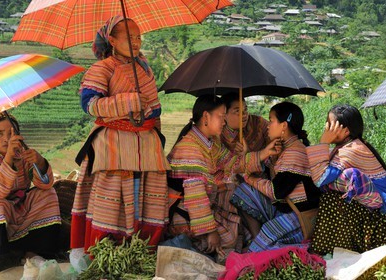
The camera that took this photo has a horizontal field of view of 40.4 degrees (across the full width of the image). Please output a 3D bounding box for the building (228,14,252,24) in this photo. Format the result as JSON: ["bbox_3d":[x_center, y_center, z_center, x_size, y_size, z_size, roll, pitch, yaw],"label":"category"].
[{"bbox_3d":[23.029,-59.676,260.000,11.000,5.000,7.500,-1,2,-20],"label":"building"}]

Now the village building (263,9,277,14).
[{"bbox_3d":[42.071,-69.757,285.000,7.800,3.800,6.000,0,2,-3],"label":"village building"}]

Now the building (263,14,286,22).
[{"bbox_3d":[41.914,-62.486,270.000,11.000,4.600,7.500,0,2,-3],"label":"building"}]

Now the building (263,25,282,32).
[{"bbox_3d":[37.857,-53.095,250.000,8.800,4.000,6.500,0,2,-5],"label":"building"}]

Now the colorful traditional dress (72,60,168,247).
[{"bbox_3d":[-0.452,0.078,3.270,0.580,1.220,0.480,-1,3,-33],"label":"colorful traditional dress"}]

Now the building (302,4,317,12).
[{"bbox_3d":[64.352,-72.638,290.000,8.800,4.600,7.000,0,2,3],"label":"building"}]

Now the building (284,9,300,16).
[{"bbox_3d":[53.471,-69.214,285.000,8.800,4.400,6.500,0,2,3],"label":"building"}]

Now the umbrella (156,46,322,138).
[{"bbox_3d":[0.316,-0.296,3.420,1.070,0.680,1.070,0,2,0],"label":"umbrella"}]

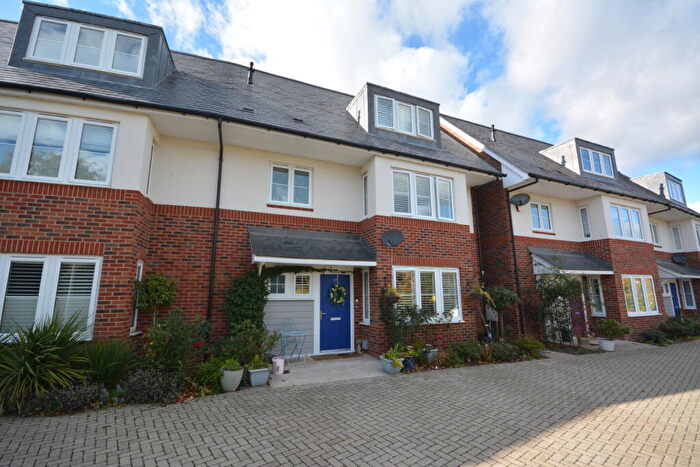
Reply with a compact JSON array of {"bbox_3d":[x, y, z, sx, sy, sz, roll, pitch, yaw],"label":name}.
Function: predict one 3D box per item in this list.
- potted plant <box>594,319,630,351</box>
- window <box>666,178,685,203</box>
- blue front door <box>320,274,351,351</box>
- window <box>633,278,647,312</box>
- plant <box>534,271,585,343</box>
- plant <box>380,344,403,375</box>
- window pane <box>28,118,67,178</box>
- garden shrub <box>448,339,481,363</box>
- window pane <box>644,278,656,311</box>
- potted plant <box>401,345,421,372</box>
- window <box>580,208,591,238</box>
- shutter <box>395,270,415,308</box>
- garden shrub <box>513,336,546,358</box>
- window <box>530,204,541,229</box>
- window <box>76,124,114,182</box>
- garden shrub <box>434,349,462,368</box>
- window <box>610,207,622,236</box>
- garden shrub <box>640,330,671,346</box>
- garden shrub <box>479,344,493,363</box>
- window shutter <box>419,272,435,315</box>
[{"bbox_3d":[8.185,3.171,9.130,0.750,0.880,0.750,4,-10,-25],"label":"potted plant"},{"bbox_3d":[17.125,-2.161,15.300,2.100,1.050,0.120,5,-11,-29],"label":"window"},{"bbox_3d":[-0.360,2.035,7.594,0.870,1.920,0.070,4,-11,-24],"label":"blue front door"},{"bbox_3d":[10.816,2.316,10.898,0.660,1.250,0.080,4,-10,-23],"label":"window"},{"bbox_3d":[6.987,2.451,9.728,1.450,2.400,0.750,4,-10,-23],"label":"plant"},{"bbox_3d":[0.888,2.651,6.171,0.360,0.550,0.540,4,-10,-24],"label":"plant"},{"bbox_3d":[-5.603,-1.589,5.422,0.460,1.120,0.050,3,-10,-18],"label":"window pane"},{"bbox_3d":[2.912,2.968,7.420,0.700,0.500,0.580,4,-10,-24],"label":"garden shrub"},{"bbox_3d":[11.899,2.426,11.543,0.460,1.220,0.050,4,-11,-22],"label":"window pane"},{"bbox_3d":[1.250,2.575,6.030,0.380,0.500,0.380,0,-10,0],"label":"potted plant"},{"bbox_3d":[9.064,-0.385,11.227,0.080,1.140,0.320,4,-10,-23],"label":"window"},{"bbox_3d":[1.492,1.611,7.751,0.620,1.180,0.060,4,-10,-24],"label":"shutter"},{"bbox_3d":[4.708,3.003,7.650,0.950,0.520,0.750,4,-10,-23],"label":"garden shrub"},{"bbox_3d":[6.757,-0.619,10.625,0.480,0.920,0.080,4,-10,-23],"label":"window"},{"bbox_3d":[-4.957,-1.566,5.679,0.540,1.170,0.080,3,-10,-16],"label":"window"},{"bbox_3d":[2.178,2.753,6.451,0.660,0.420,0.560,4,-10,-23],"label":"garden shrub"},{"bbox_3d":[9.955,-0.446,10.901,0.530,1.130,0.080,4,-11,-24],"label":"window"},{"bbox_3d":[9.915,3.408,9.467,0.850,0.460,0.650,4,-10,-23],"label":"garden shrub"},{"bbox_3d":[3.456,3.055,7.439,0.340,0.400,0.340,4,-10,-24],"label":"garden shrub"},{"bbox_3d":[2.075,1.599,7.725,0.520,1.160,0.060,4,-11,-24],"label":"window shutter"}]

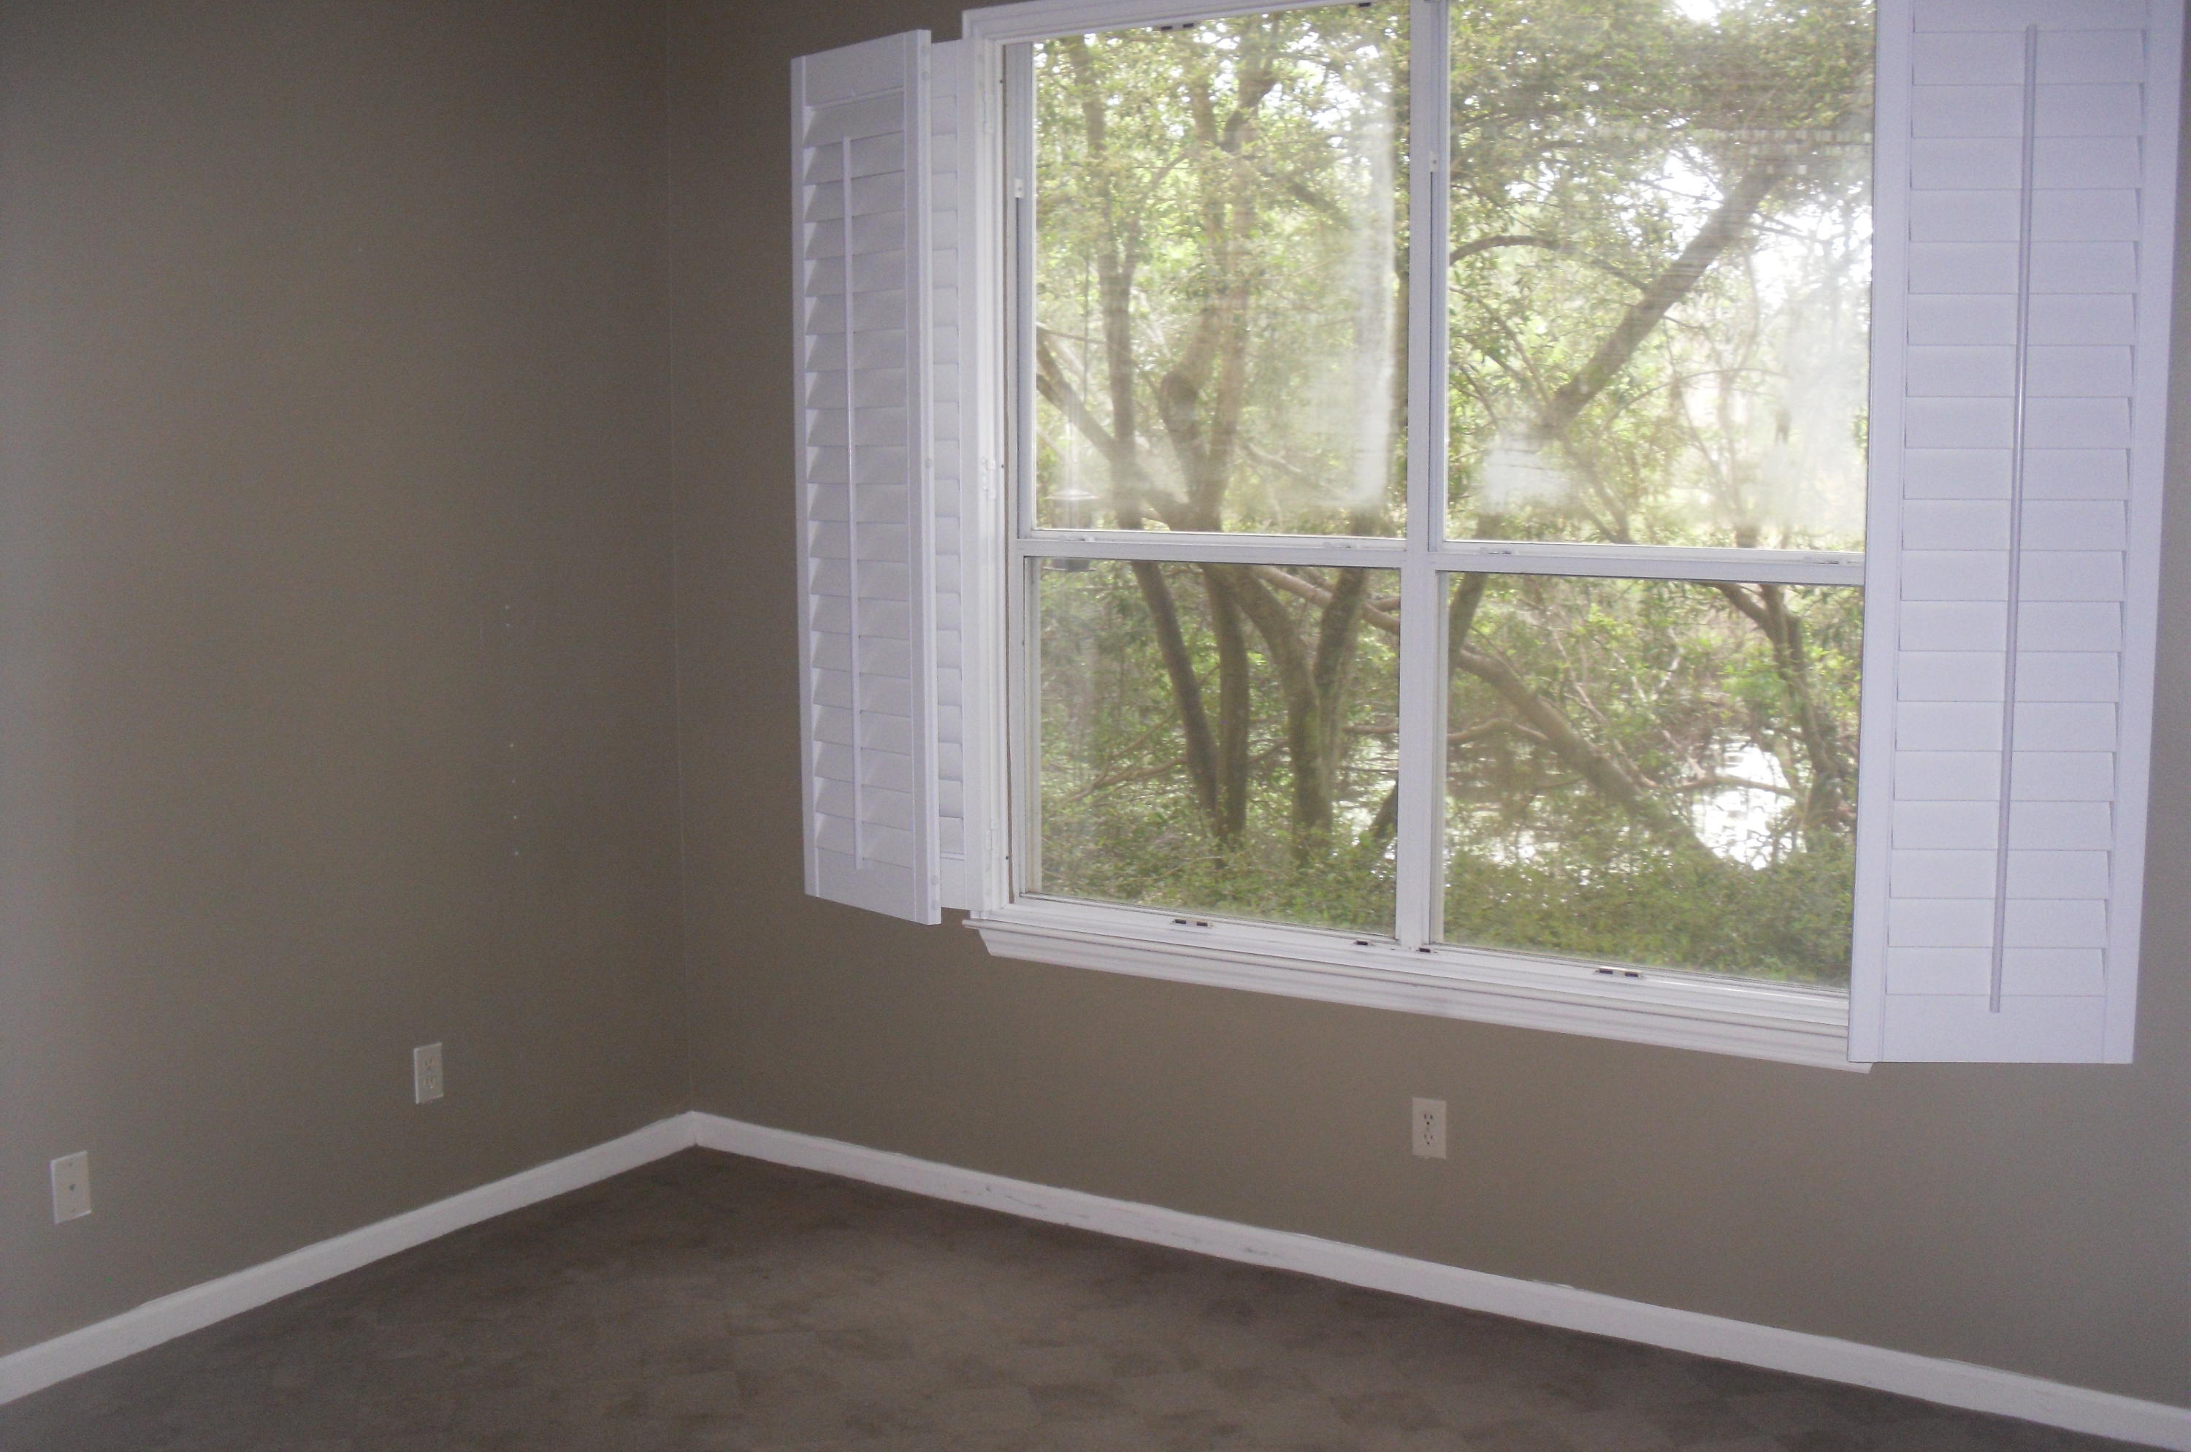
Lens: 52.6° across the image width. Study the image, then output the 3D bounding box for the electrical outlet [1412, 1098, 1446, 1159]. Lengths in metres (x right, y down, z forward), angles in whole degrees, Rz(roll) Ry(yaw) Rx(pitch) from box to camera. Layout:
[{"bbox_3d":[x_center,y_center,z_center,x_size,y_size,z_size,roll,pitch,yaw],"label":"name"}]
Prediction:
[{"bbox_3d":[0.642,0.775,4.266,0.071,0.115,0.008,4,8,32],"label":"electrical outlet"}]

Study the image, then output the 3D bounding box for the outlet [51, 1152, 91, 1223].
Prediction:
[{"bbox_3d":[-1.808,0.813,3.909,0.008,0.115,0.071,4,8,32],"label":"outlet"}]

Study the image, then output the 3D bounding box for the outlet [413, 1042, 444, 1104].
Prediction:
[{"bbox_3d":[-1.372,0.713,4.558,0.008,0.115,0.071,4,8,32],"label":"outlet"}]

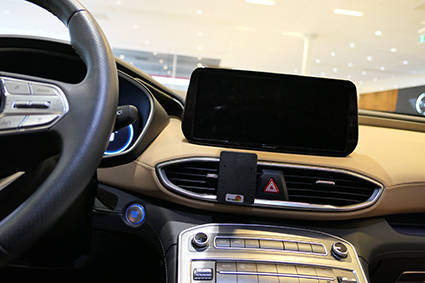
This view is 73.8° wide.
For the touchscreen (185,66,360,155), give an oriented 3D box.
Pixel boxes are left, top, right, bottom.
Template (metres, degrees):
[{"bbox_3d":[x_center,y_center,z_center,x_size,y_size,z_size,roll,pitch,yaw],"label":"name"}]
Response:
[{"bbox_3d":[0.098,-0.048,0.480,0.289,0.128,0.030,5,-5,-1],"label":"touchscreen"}]

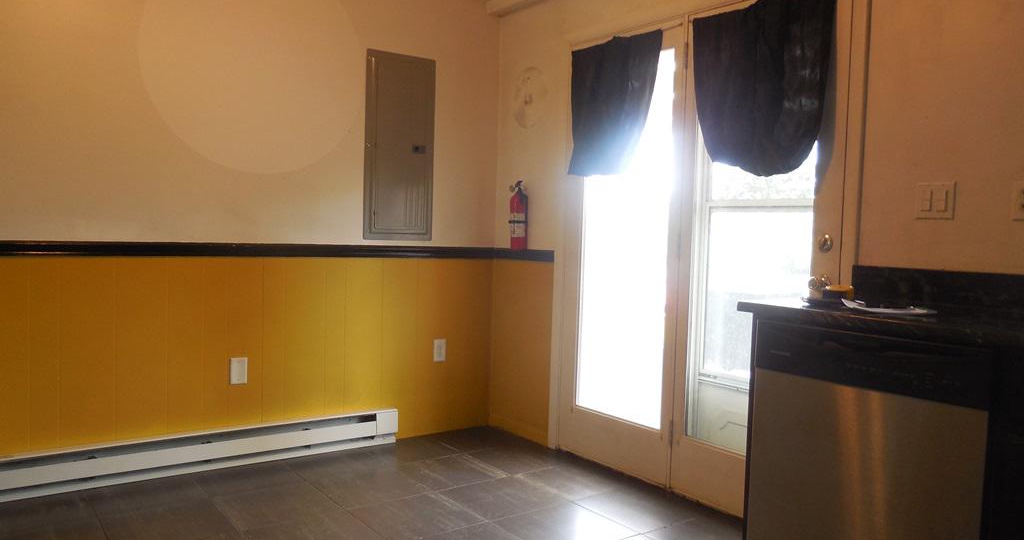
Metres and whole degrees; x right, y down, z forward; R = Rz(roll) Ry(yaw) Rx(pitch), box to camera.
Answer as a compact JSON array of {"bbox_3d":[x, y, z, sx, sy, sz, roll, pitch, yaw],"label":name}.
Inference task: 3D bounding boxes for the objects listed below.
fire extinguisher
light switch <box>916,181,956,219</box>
[{"bbox_3d":[0.032,-0.291,3.960,0.105,0.376,0.088,0,3,-37],"label":"fire extinguisher"},{"bbox_3d":[1.323,-0.217,2.321,0.016,0.114,0.116,0,3,-37],"label":"light switch"}]

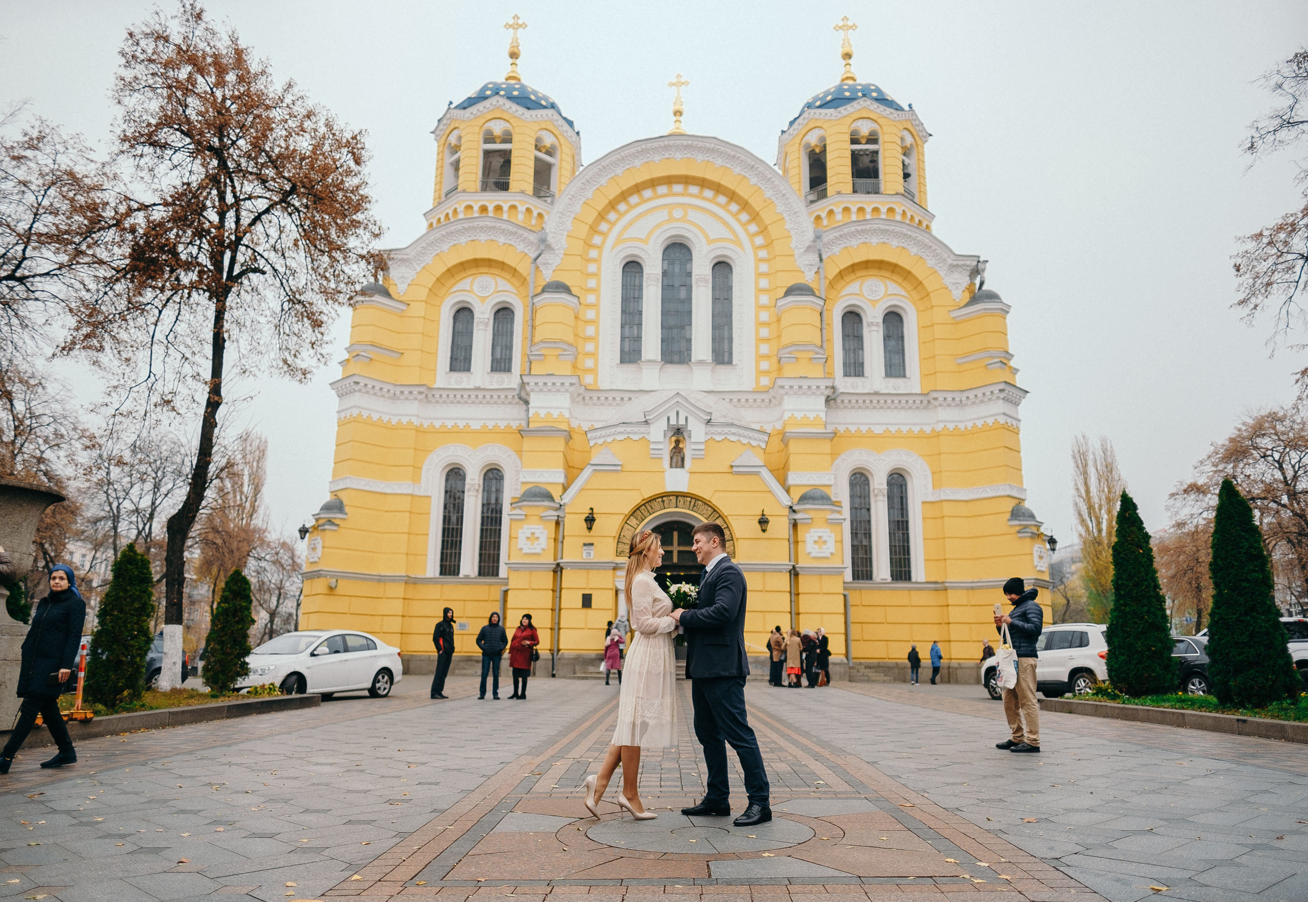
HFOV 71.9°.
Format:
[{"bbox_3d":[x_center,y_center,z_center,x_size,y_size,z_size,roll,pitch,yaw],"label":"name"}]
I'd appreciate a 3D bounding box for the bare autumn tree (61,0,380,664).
[{"bbox_3d":[-7.903,-2.447,16.516,5.663,13.215,5.463,1,-13,1],"label":"bare autumn tree"}]

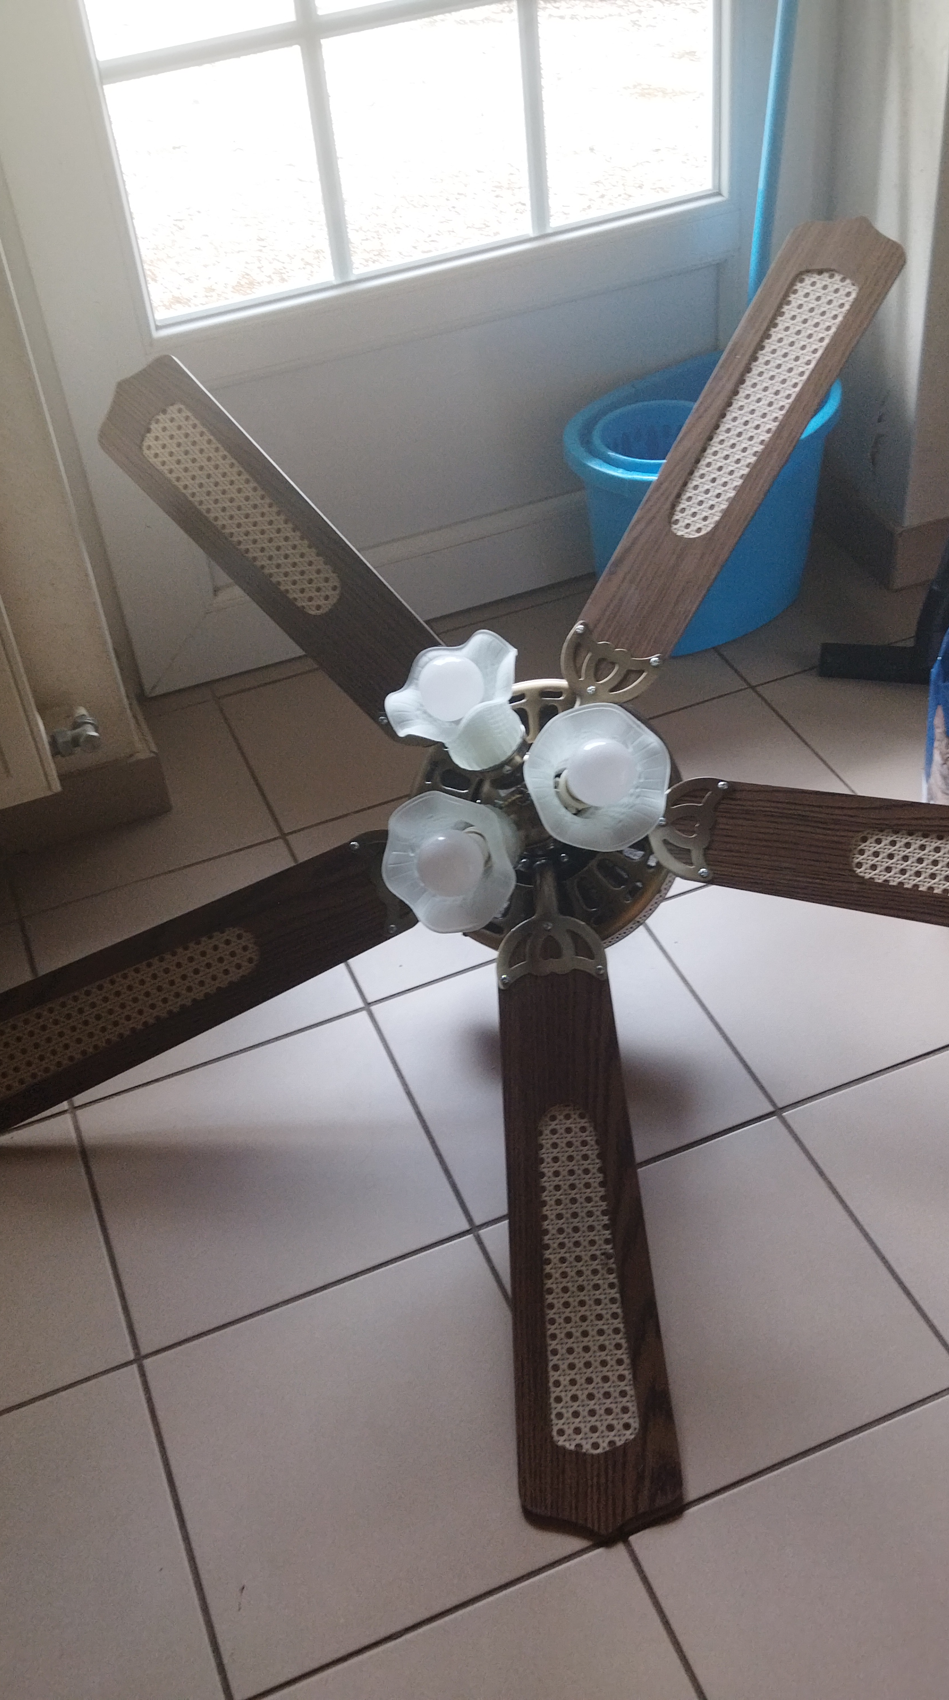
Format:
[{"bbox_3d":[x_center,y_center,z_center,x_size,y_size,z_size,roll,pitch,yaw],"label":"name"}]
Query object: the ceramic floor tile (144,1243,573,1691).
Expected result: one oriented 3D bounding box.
[{"bbox_3d":[-0.086,0.480,1.432,0.304,0.010,0.304,-18,41,-13],"label":"ceramic floor tile"}]

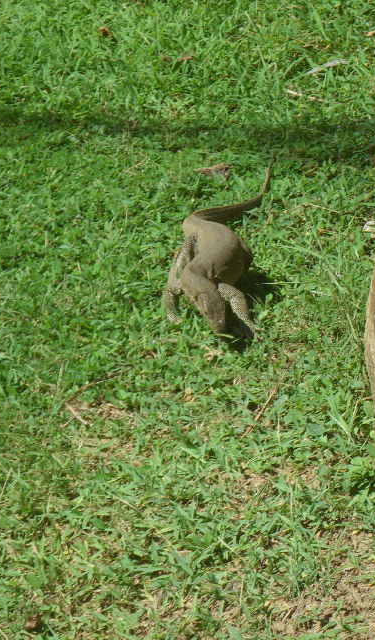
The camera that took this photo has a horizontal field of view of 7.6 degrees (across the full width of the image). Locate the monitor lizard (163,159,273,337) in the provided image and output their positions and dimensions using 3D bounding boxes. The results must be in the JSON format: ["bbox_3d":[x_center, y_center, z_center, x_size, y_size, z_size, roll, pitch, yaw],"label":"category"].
[{"bbox_3d":[0.067,-0.206,5.435,0.174,0.150,1.007,1,21,4],"label":"monitor lizard"}]

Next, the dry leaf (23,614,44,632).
[{"bbox_3d":[-0.215,0.426,3.964,0.030,0.018,0.030,0,21,0],"label":"dry leaf"}]

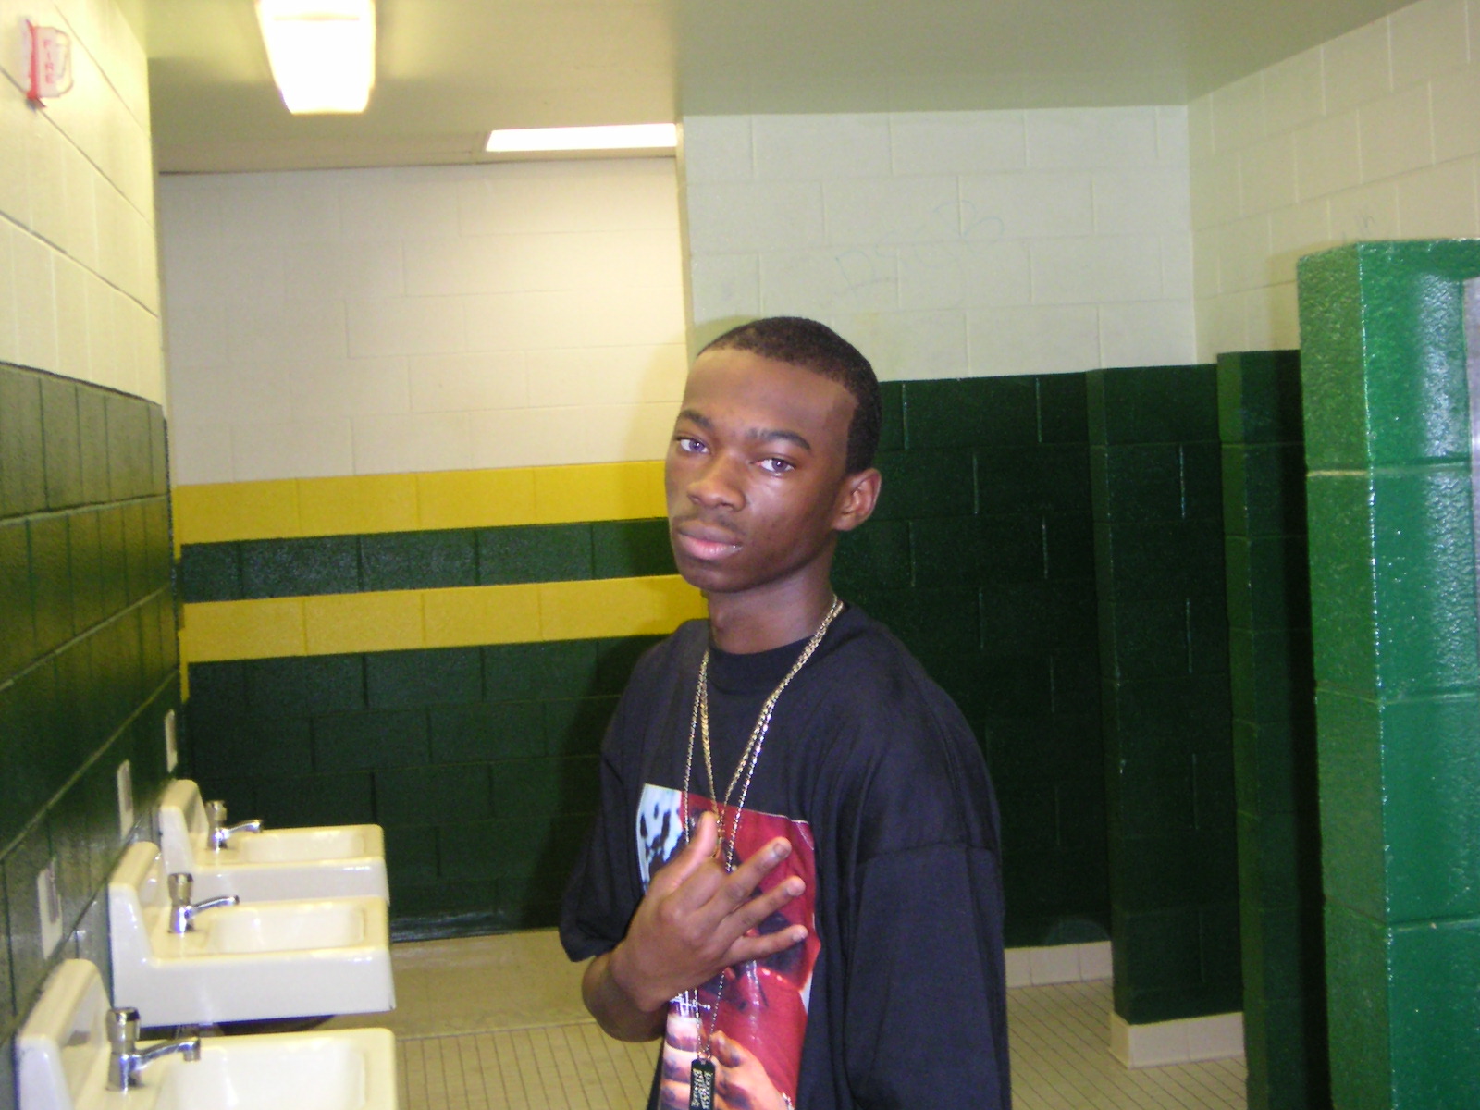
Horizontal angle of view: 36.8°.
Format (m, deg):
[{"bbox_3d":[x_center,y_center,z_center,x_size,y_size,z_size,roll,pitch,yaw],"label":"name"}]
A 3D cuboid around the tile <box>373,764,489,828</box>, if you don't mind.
[{"bbox_3d":[-1.073,0.834,7.754,0.400,0.197,0.060,-3,3,-9],"label":"tile"}]

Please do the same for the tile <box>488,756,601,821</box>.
[{"bbox_3d":[-0.670,0.812,7.814,0.398,0.197,0.050,-3,3,-9],"label":"tile"}]

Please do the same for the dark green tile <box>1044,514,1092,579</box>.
[{"bbox_3d":[1.098,-0.034,6.610,0.398,0.195,0.050,-3,3,-9],"label":"dark green tile"}]

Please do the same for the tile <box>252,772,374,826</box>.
[{"bbox_3d":[-1.473,0.856,7.691,0.400,0.197,0.060,-3,3,-9],"label":"tile"}]

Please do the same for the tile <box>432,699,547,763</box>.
[{"bbox_3d":[-0.884,0.621,7.794,0.398,0.195,0.050,-3,3,-9],"label":"tile"}]

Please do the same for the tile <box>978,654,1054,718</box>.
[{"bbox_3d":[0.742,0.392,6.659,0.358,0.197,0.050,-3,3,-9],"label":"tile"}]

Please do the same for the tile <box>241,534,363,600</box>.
[{"bbox_3d":[-1.512,0.045,7.652,0.400,0.197,0.060,-3,3,-9],"label":"tile"}]

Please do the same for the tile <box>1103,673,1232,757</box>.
[{"bbox_3d":[1.170,0.418,5.864,0.398,0.197,0.140,-3,3,-9],"label":"tile"}]

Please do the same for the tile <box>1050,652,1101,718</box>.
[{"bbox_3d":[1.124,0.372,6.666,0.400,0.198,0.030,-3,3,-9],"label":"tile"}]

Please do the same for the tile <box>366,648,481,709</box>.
[{"bbox_3d":[-1.097,0.429,7.782,0.400,0.198,0.030,-3,3,-9],"label":"tile"}]

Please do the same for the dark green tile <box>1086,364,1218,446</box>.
[{"bbox_3d":[1.131,-0.393,5.823,0.398,0.197,0.140,-3,3,-9],"label":"dark green tile"}]

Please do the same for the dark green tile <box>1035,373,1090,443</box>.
[{"bbox_3d":[1.079,-0.439,6.591,0.398,0.195,0.050,-3,3,-9],"label":"dark green tile"}]

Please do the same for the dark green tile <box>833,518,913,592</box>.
[{"bbox_3d":[0.302,0.015,6.515,0.400,0.198,0.030,-3,3,-9],"label":"dark green tile"}]

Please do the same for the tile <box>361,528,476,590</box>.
[{"bbox_3d":[-1.111,0.023,7.715,0.400,0.197,0.060,-3,3,-9],"label":"tile"}]

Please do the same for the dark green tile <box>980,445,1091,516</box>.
[{"bbox_3d":[0.888,-0.225,6.567,0.398,0.195,0.050,-3,3,-9],"label":"dark green tile"}]

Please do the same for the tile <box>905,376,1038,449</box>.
[{"bbox_3d":[0.681,-0.415,6.560,0.400,0.198,0.030,-3,3,-9],"label":"tile"}]

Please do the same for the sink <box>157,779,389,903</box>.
[{"bbox_3d":[-0.979,0.618,4.764,0.455,0.270,0.465,-3,3,-9],"label":"sink"}]

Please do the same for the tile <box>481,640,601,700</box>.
[{"bbox_3d":[-0.696,0.405,7.846,0.400,0.198,0.030,-3,3,-9],"label":"tile"}]

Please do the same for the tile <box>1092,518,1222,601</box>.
[{"bbox_3d":[1.154,0.012,5.851,0.398,0.195,0.120,-3,3,-9],"label":"tile"}]

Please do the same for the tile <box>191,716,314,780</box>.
[{"bbox_3d":[-1.681,0.666,7.642,0.398,0.197,0.050,-3,3,-9],"label":"tile"}]

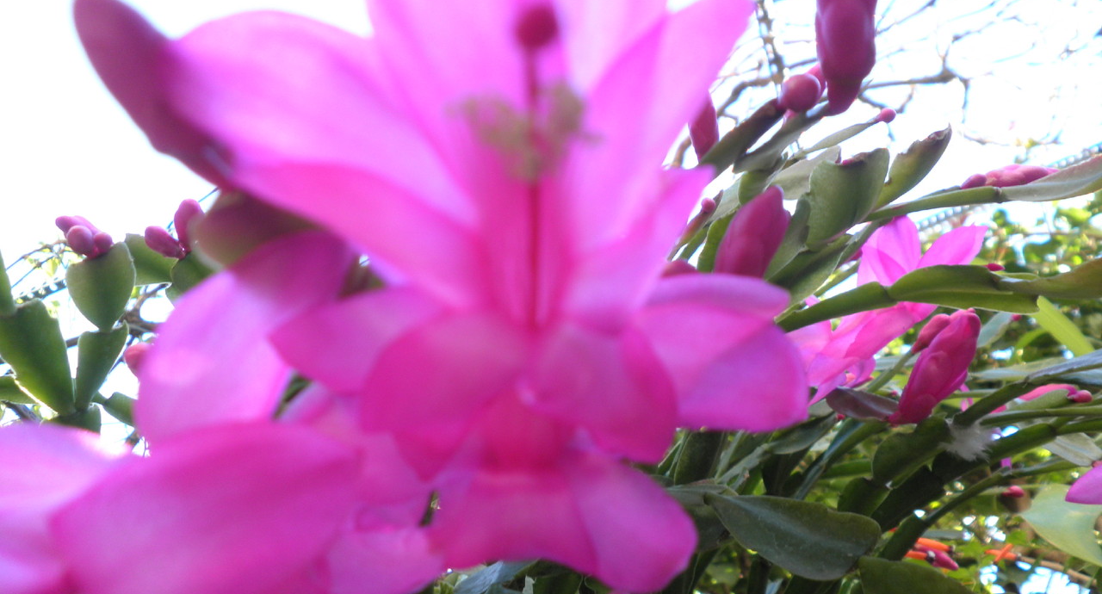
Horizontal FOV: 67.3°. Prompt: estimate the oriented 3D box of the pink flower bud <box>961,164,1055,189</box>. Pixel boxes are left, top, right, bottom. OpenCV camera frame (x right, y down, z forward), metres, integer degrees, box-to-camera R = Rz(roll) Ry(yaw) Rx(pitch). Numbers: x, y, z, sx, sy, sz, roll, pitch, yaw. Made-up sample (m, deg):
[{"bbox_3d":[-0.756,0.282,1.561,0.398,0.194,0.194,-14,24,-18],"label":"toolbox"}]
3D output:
[{"bbox_3d":[0.154,-0.040,0.280,0.032,0.010,0.010,-12,-11,-9],"label":"pink flower bud"}]

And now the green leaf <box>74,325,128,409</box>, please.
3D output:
[{"bbox_3d":[-0.158,0.025,0.290,0.017,0.029,0.006,14,0,-11],"label":"green leaf"}]

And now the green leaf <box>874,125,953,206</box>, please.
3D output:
[{"bbox_3d":[0.116,-0.042,0.265,0.013,0.034,0.010,41,-6,9],"label":"green leaf"}]

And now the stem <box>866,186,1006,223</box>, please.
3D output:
[{"bbox_3d":[0.116,-0.028,0.250,0.043,0.007,0.012,-14,-11,0],"label":"stem"}]

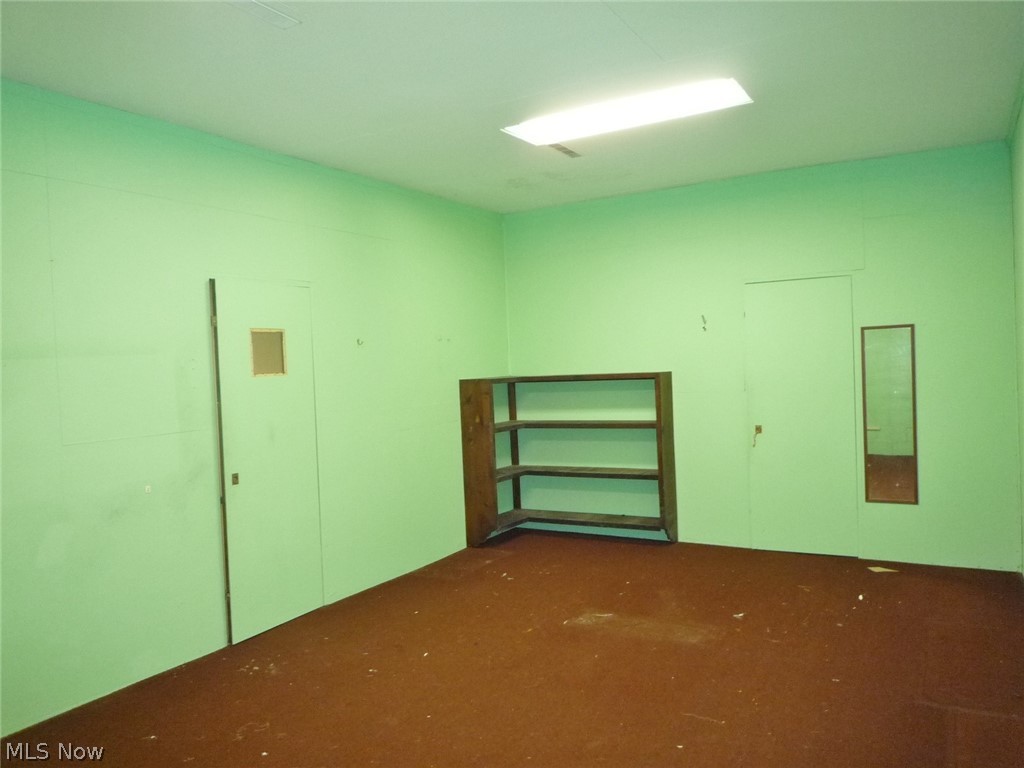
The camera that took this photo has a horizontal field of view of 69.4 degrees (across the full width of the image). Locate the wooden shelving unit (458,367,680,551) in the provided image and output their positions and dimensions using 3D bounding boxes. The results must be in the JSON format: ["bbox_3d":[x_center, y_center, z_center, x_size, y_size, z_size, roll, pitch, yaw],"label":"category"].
[{"bbox_3d":[0.463,0.626,6.053,1.532,1.382,0.798,-1,2,31],"label":"wooden shelving unit"}]

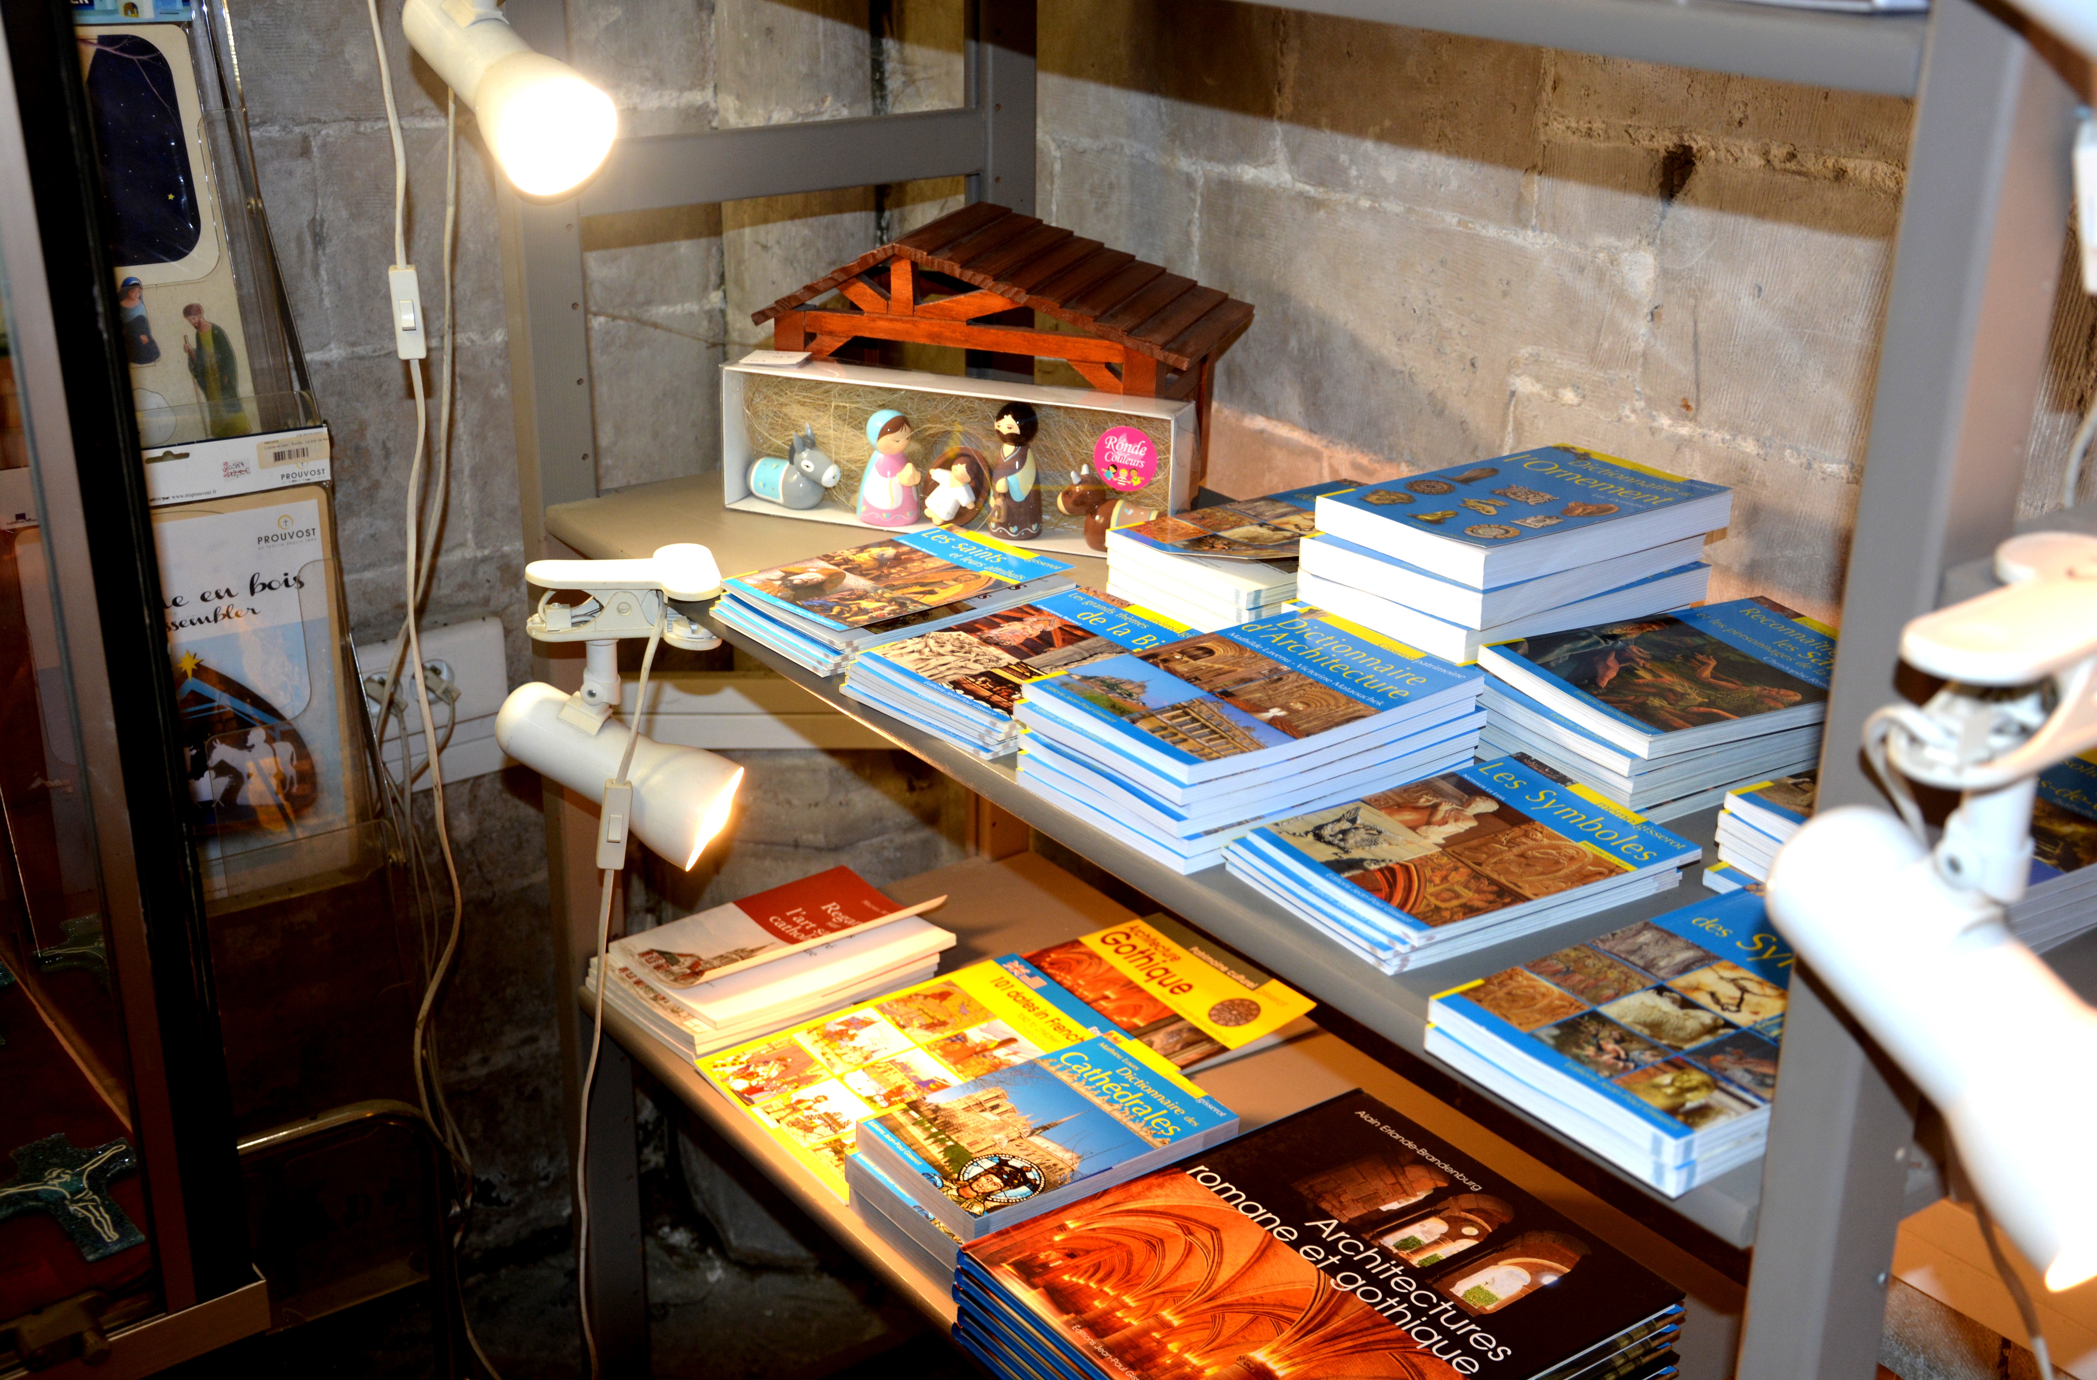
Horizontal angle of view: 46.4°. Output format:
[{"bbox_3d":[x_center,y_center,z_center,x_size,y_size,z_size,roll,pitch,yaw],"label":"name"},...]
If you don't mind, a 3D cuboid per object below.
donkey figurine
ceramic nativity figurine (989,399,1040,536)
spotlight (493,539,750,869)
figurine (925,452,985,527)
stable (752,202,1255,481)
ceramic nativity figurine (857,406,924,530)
[{"bbox_3d":[-0.172,-0.151,1.652,0.056,0.053,0.033,14,25,30],"label":"donkey figurine"},{"bbox_3d":[-0.022,-0.143,1.597,0.033,0.082,0.033,1,22,0],"label":"ceramic nativity figurine"},{"bbox_3d":[-0.262,0.011,1.495,0.144,0.200,0.071,6,22,12],"label":"spotlight"},{"bbox_3d":[-0.062,-0.132,1.618,0.039,0.045,0.030,7,23,15],"label":"figurine"},{"bbox_3d":[-0.029,-0.225,1.675,0.306,0.182,0.156,8,23,18],"label":"stable"},{"bbox_3d":[-0.107,-0.149,1.627,0.041,0.071,0.038,19,28,38],"label":"ceramic nativity figurine"}]

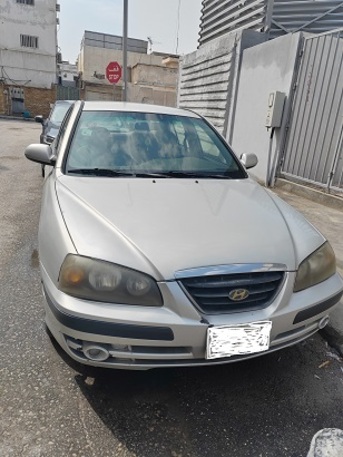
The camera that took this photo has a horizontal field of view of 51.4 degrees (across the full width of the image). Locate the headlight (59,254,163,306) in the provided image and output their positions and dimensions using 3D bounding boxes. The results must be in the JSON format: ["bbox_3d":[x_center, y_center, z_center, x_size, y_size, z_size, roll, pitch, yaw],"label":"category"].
[{"bbox_3d":[-0.287,0.221,1.620,0.513,0.190,0.232,3,17,-4],"label":"headlight"}]

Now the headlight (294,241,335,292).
[{"bbox_3d":[0.773,0.188,1.962,0.513,0.190,0.232,-7,21,-32],"label":"headlight"}]

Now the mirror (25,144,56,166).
[{"bbox_3d":[-0.955,-0.540,2.644,0.230,0.155,0.135,-2,18,-18],"label":"mirror"}]

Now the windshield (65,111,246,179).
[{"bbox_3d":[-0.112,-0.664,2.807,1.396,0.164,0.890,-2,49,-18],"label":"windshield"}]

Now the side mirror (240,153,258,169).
[{"bbox_3d":[0.672,-0.591,3.169,0.230,0.155,0.135,-2,18,-18],"label":"side mirror"}]

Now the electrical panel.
[{"bbox_3d":[1.955,-2.219,6.683,0.180,0.600,0.220,-1,18,-17],"label":"electrical panel"}]

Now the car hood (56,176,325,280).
[{"bbox_3d":[0.140,-0.077,2.083,1.480,0.240,1.150,-2,25,-18],"label":"car hood"}]

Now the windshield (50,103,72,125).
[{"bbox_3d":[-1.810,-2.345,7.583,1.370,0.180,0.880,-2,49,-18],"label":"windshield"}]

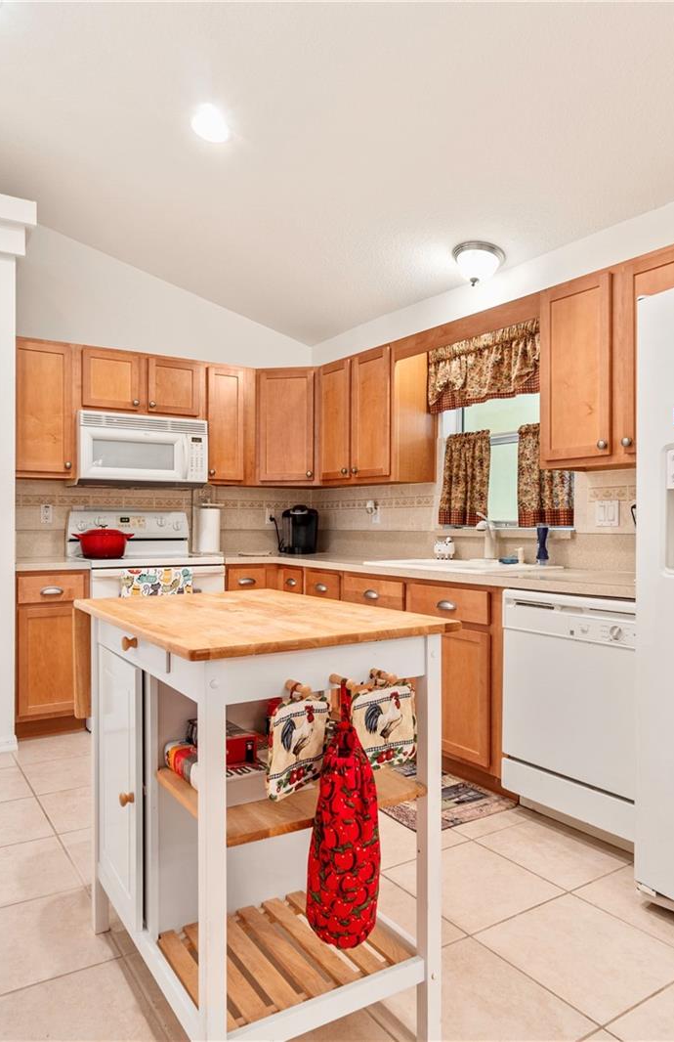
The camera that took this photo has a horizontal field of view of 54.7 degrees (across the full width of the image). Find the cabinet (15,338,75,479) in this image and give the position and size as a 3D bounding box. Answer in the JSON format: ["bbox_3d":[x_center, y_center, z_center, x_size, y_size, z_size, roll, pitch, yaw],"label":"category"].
[{"bbox_3d":[-1.710,-0.611,3.760,0.325,0.772,0.320,0,0,-30],"label":"cabinet"}]

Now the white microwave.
[{"bbox_3d":[-1.213,-0.414,3.964,0.753,0.392,0.409,0,1,-35],"label":"white microwave"}]

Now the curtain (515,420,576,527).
[{"bbox_3d":[1.000,-0.223,3.127,0.061,0.496,0.316,0,1,-35],"label":"curtain"}]

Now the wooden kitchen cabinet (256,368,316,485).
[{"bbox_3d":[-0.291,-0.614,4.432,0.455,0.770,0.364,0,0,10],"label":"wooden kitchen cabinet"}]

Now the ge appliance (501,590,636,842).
[{"bbox_3d":[1.083,0.690,2.481,0.600,0.840,0.600,0,0,-34],"label":"ge appliance"}]

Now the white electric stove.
[{"bbox_3d":[-1.152,0.541,3.873,0.755,1.186,0.670,0,0,-30],"label":"white electric stove"}]

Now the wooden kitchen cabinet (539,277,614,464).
[{"bbox_3d":[1.110,-0.612,2.761,0.320,0.772,0.345,0,0,-34],"label":"wooden kitchen cabinet"}]

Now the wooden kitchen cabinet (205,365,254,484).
[{"bbox_3d":[-0.763,-0.614,4.327,0.362,0.770,0.318,0,1,-35],"label":"wooden kitchen cabinet"}]

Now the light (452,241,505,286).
[{"bbox_3d":[0.698,-1.255,3.271,0.268,0.165,0.268,18,-9,-34],"label":"light"}]

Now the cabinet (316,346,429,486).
[{"bbox_3d":[0.224,-0.609,3.981,0.327,0.770,0.754,0,1,-35],"label":"cabinet"}]

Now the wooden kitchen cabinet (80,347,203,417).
[{"bbox_3d":[-1.234,-0.805,4.024,0.755,0.384,0.320,0,0,-30],"label":"wooden kitchen cabinet"}]

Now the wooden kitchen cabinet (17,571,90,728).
[{"bbox_3d":[-1.619,0.666,3.563,0.383,0.841,0.626,0,1,-35],"label":"wooden kitchen cabinet"}]

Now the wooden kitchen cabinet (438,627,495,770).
[{"bbox_3d":[0.710,0.725,2.983,0.605,0.571,0.515,0,1,-35],"label":"wooden kitchen cabinet"}]

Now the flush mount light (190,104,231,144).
[{"bbox_3d":[-0.512,-1.591,2.609,0.172,0.051,0.172,0,0,0],"label":"flush mount light"}]

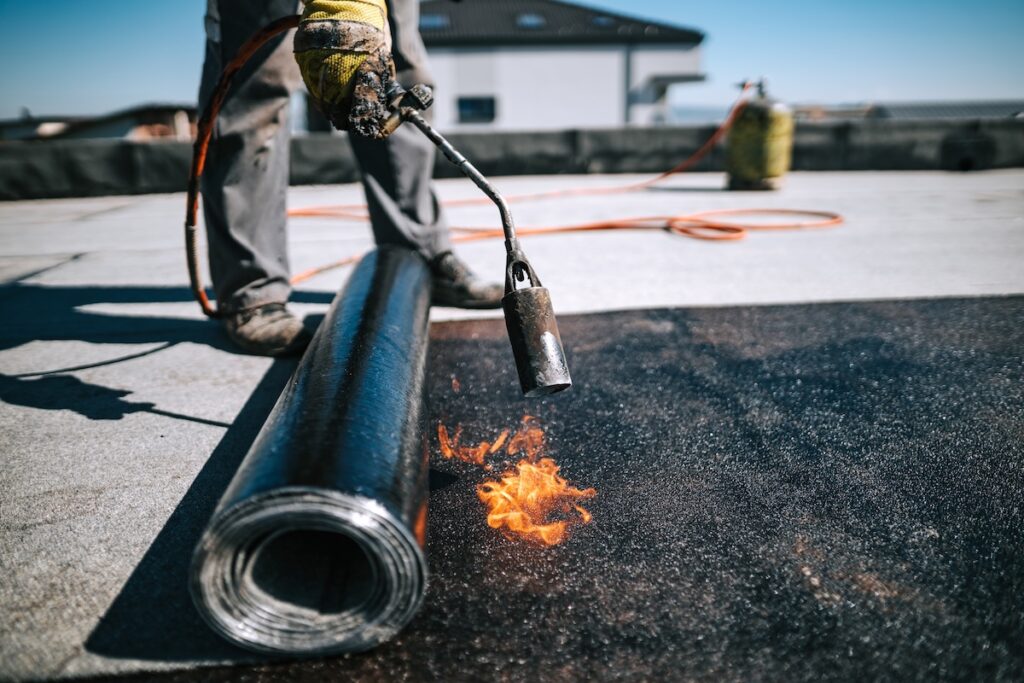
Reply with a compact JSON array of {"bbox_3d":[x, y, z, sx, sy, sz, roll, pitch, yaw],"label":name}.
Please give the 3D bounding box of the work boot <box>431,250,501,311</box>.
[{"bbox_3d":[-0.155,-0.163,1.618,0.290,0.140,0.108,3,19,15],"label":"work boot"}]

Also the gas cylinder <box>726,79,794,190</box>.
[{"bbox_3d":[1.360,-1.131,3.735,0.316,0.550,0.316,-2,18,0],"label":"gas cylinder"}]

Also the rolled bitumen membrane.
[{"bbox_3d":[-0.211,0.031,1.010,0.181,0.157,0.990,-4,18,-5],"label":"rolled bitumen membrane"}]

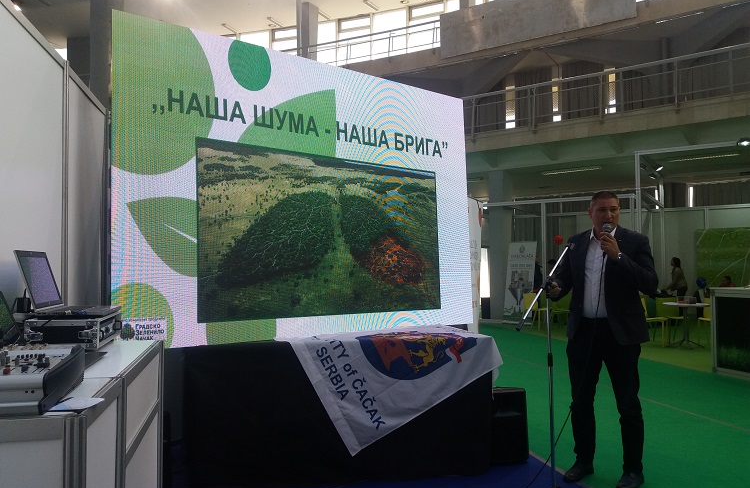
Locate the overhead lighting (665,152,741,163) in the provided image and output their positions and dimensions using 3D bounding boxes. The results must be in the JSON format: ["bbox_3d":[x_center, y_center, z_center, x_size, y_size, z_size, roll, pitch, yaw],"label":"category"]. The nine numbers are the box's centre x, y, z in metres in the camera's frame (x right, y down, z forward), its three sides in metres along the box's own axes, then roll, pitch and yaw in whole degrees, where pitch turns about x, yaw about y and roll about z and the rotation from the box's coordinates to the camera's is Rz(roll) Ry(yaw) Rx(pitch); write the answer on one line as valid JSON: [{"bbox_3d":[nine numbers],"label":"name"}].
[{"bbox_3d":[7.898,-2.080,14.582,1.550,0.090,0.200,-2,-3,32],"label":"overhead lighting"}]

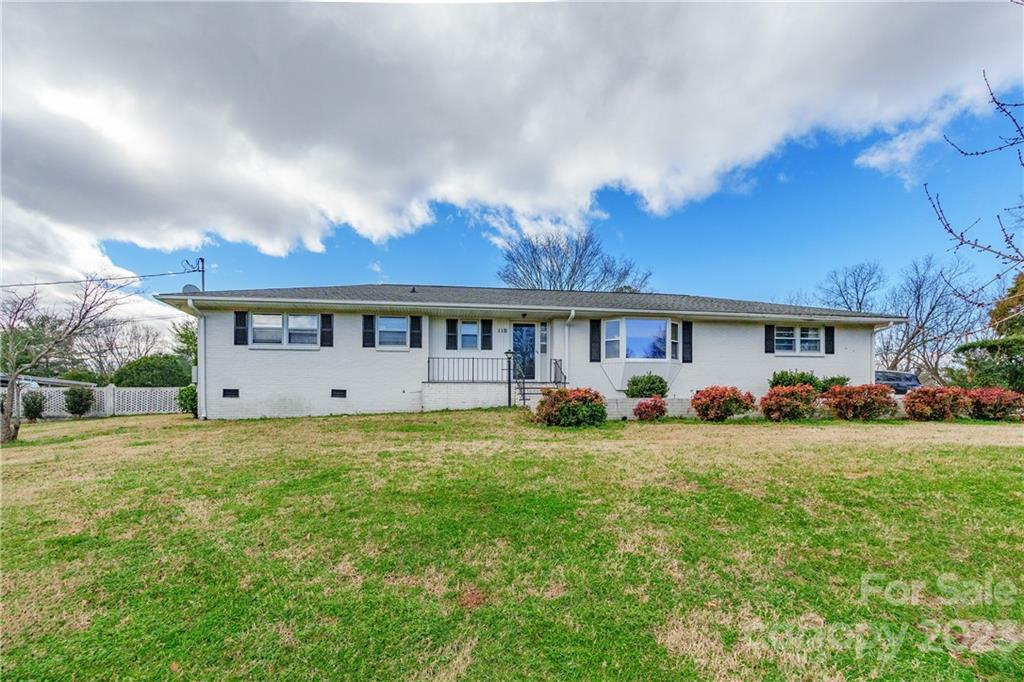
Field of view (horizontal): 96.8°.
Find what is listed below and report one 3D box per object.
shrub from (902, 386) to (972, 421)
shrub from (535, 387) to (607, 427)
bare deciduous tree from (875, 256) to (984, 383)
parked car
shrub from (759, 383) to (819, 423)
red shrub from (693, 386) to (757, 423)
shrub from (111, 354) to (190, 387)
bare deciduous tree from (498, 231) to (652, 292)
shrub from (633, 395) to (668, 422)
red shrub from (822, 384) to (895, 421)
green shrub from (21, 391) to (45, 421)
[{"bbox_3d":[11.478,1.690,12.300,1.400,0.930,1.250,1,-2,-9],"label":"shrub"},{"bbox_3d":[1.337,1.498,10.400,1.600,0.920,1.400,1,-2,-9],"label":"shrub"},{"bbox_3d":[29.369,-0.950,32.000,6.300,10.000,6.000,1,-2,-9],"label":"bare deciduous tree"},{"bbox_3d":[17.100,2.297,22.000,4.800,1.720,1.900,1,-2,-9],"label":"parked car"},{"bbox_3d":[7.025,1.594,11.600,1.350,0.950,1.200,1,-2,-9],"label":"shrub"},{"bbox_3d":[5.254,1.577,11.300,1.480,0.880,1.250,1,-2,-9],"label":"red shrub"},{"bbox_3d":[-20.662,2.258,26.000,3.600,3.000,3.300,1,-2,-9],"label":"shrub"},{"bbox_3d":[5.025,-2.018,36.000,12.000,13.500,11.000,1,-2,-9],"label":"bare deciduous tree"},{"bbox_3d":[3.295,1.593,10.900,0.820,0.630,0.750,1,-2,-9],"label":"shrub"},{"bbox_3d":[9.064,1.609,11.900,1.600,0.940,1.300,1,-2,-9],"label":"red shrub"},{"bbox_3d":[-16.338,2.198,15.500,0.680,1.020,0.680,1,-2,-9],"label":"green shrub"}]

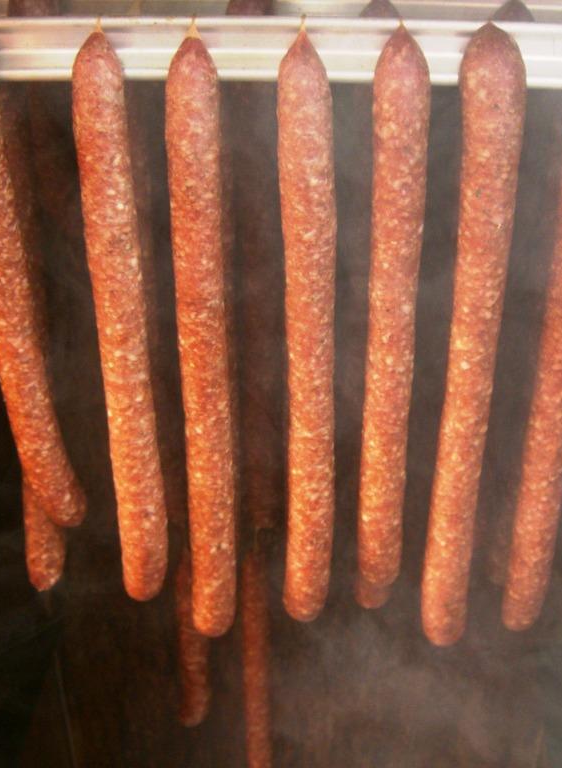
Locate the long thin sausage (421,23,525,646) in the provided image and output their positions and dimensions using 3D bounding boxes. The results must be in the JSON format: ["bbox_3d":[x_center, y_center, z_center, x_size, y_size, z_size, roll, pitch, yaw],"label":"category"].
[{"bbox_3d":[0.126,-0.005,0.771,0.040,0.473,0.038,-1,31,1],"label":"long thin sausage"}]

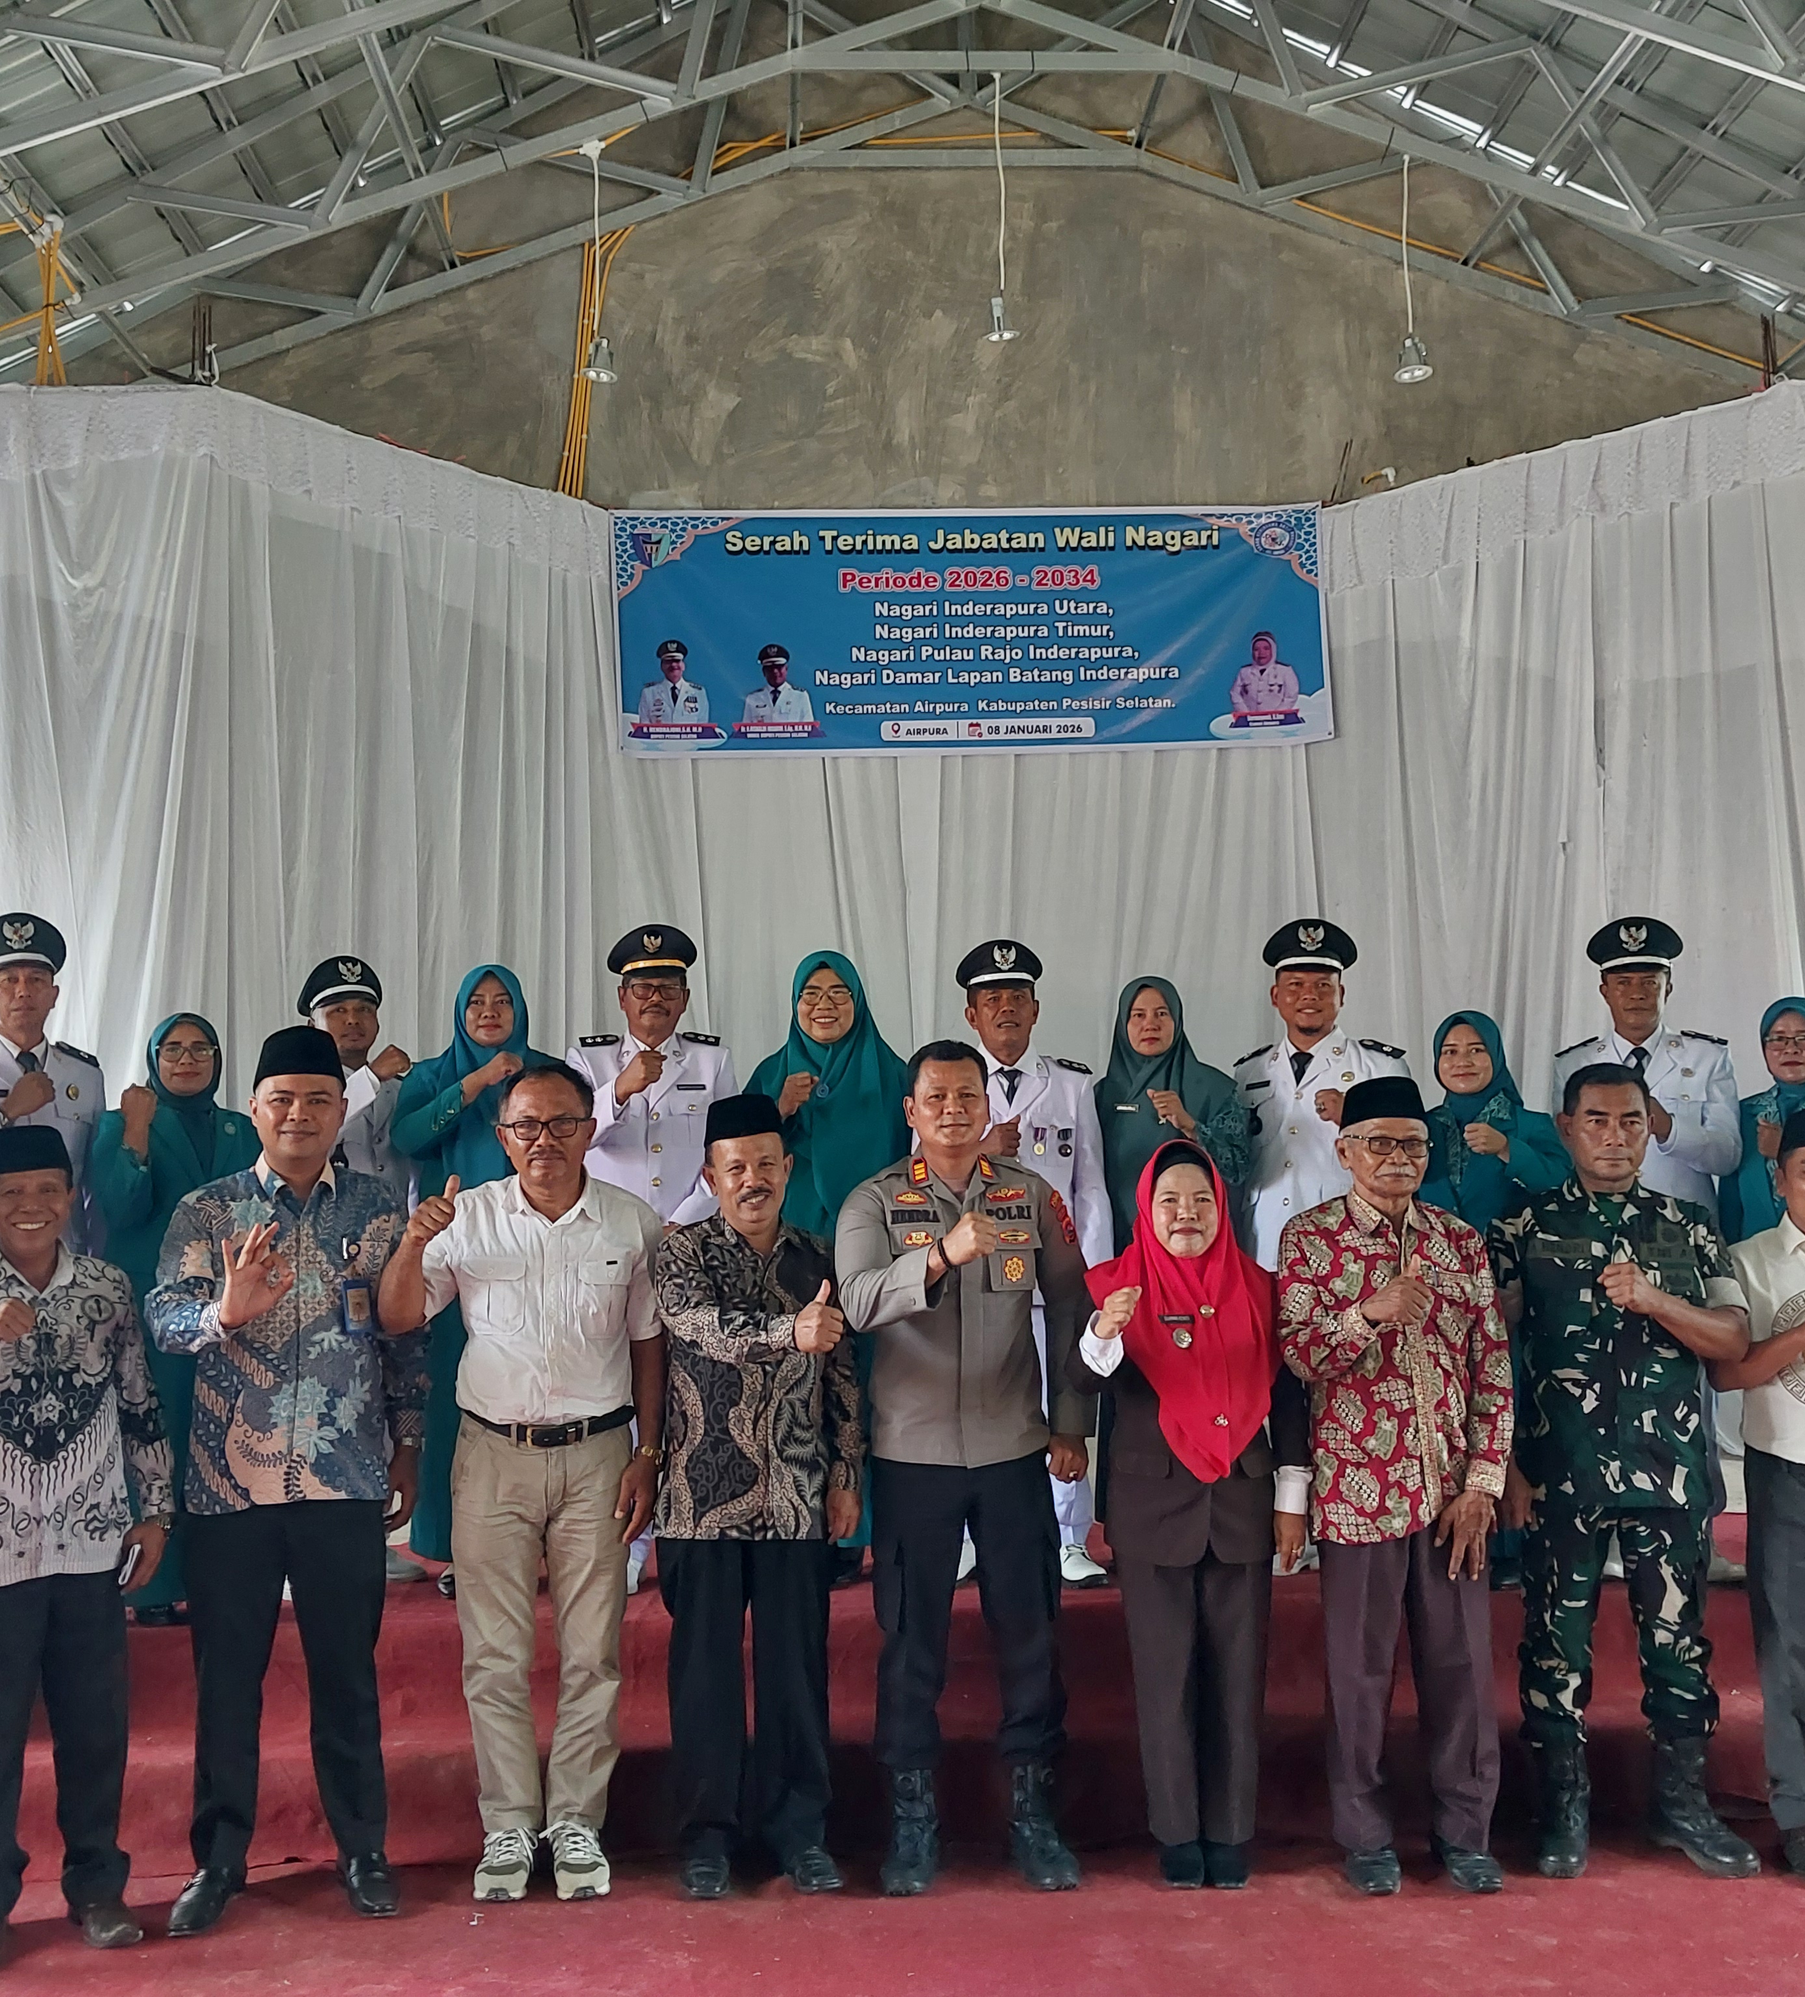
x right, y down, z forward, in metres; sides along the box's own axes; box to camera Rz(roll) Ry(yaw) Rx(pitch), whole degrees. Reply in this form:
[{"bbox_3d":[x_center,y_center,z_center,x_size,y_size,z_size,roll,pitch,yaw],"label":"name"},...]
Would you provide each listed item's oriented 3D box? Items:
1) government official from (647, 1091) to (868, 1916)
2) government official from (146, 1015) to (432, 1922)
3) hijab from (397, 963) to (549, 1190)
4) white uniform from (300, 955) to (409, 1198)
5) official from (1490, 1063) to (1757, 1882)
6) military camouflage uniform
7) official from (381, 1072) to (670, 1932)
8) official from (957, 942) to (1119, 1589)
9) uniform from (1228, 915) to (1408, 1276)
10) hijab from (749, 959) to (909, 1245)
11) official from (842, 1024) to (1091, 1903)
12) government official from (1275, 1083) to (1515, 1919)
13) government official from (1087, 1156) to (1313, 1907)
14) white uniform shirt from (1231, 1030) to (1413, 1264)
[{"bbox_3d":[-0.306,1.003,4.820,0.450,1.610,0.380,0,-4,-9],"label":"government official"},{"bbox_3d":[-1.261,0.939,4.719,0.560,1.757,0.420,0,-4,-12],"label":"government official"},{"bbox_3d":[-1.083,0.241,5.905,0.470,0.660,0.340,0,-4,-13],"label":"hijab"},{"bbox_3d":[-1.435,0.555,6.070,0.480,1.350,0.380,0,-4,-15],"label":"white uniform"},{"bbox_3d":[1.558,0.987,5.021,0.550,1.688,0.420,-2,-4,12],"label":"official"},{"bbox_3d":[1.560,1.010,5.039,0.540,1.231,0.380,-2,-4,12],"label":"military camouflage uniform"},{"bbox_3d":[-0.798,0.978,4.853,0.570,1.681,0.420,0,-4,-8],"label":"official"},{"bbox_3d":[0.290,0.663,6.005,0.490,1.650,0.380,-1,-4,2],"label":"official"},{"bbox_3d":[1.094,0.634,6.024,0.490,1.682,0.380,-2,-4,9],"label":"uniform"},{"bbox_3d":[-0.194,0.273,6.160,0.450,0.850,0.340,0,-5,-2],"label":"hijab"},{"bbox_3d":[0.132,0.975,4.992,0.540,1.758,0.420,-1,-4,-7],"label":"official"},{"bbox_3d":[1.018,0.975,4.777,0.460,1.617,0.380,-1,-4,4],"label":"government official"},{"bbox_3d":[0.609,1.047,4.804,0.450,1.489,0.360,-1,-4,5],"label":"government official"},{"bbox_3d":[1.098,0.429,6.038,0.480,0.700,0.360,-2,-4,15],"label":"white uniform shirt"}]

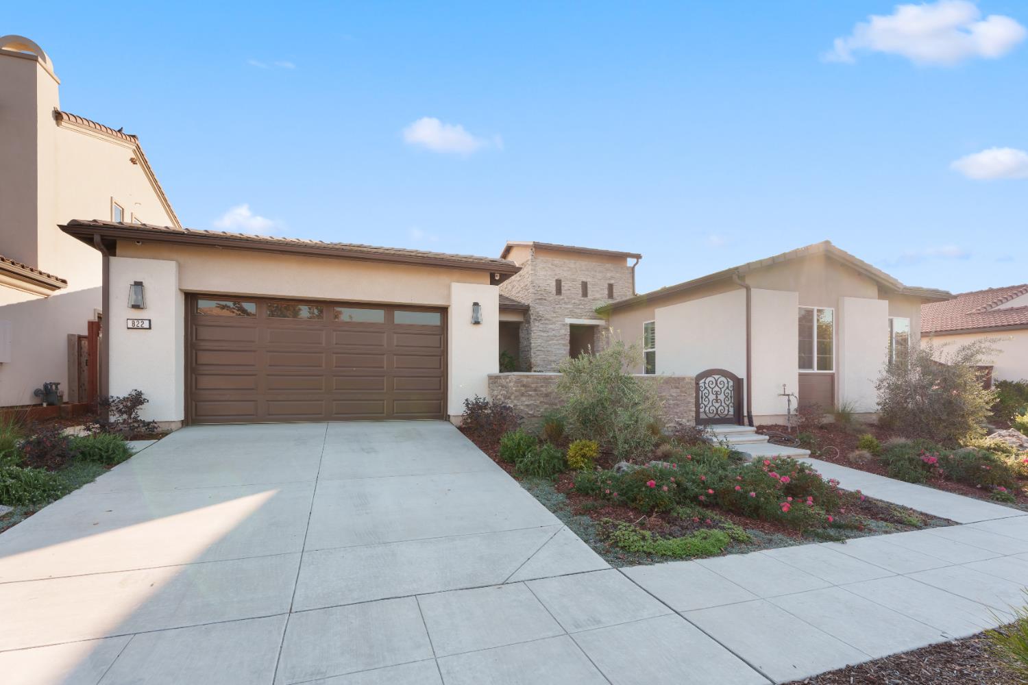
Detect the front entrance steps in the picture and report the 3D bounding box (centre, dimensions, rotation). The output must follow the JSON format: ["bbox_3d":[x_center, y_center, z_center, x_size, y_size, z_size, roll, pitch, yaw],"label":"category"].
[{"bbox_3d":[4.450,1.850,8.850,1.450,0.420,1.800,1,-2,-20],"label":"front entrance steps"}]

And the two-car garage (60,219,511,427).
[{"bbox_3d":[-4.550,-0.160,11.450,7.700,3.500,6.400,1,-2,-20],"label":"two-car garage"}]

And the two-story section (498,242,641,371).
[{"bbox_3d":[1.880,-0.620,16.700,4.000,5.600,3.900,1,-2,-20],"label":"two-story section"}]

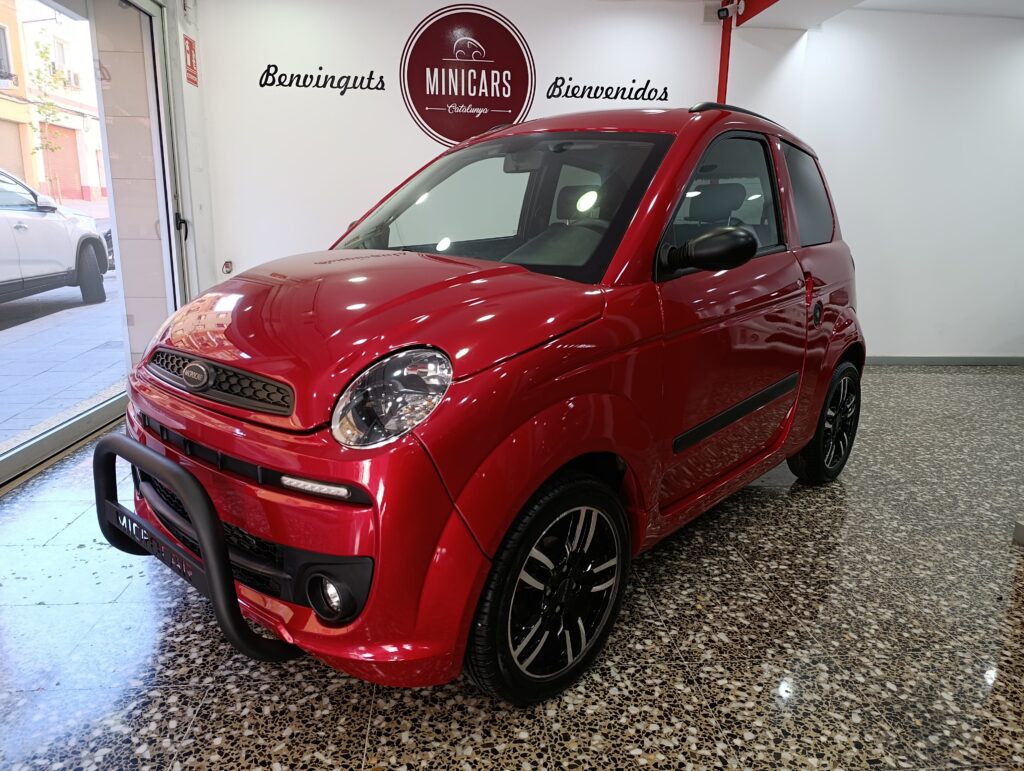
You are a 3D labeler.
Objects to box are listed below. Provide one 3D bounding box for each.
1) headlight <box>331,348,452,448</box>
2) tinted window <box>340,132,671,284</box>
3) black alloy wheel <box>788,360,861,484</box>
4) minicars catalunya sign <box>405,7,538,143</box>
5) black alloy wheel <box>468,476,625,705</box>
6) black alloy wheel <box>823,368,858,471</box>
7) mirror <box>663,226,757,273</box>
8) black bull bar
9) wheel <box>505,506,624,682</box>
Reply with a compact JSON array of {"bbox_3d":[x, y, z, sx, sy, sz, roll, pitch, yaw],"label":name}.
[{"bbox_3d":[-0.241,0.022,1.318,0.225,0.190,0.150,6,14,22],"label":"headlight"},{"bbox_3d":[-0.103,-0.587,2.146,1.180,0.120,0.670,13,58,41],"label":"tinted window"},{"bbox_3d":[1.388,0.154,3.036,0.150,0.548,0.548,13,18,41],"label":"black alloy wheel"},{"bbox_3d":[-0.303,-2.167,4.823,0.961,0.961,0.030,-1,13,-6],"label":"minicars catalunya sign"},{"bbox_3d":[0.083,0.474,1.650,0.150,0.548,0.548,13,18,41],"label":"black alloy wheel"},{"bbox_3d":[1.403,0.157,3.022,0.120,0.412,0.412,13,18,41],"label":"black alloy wheel"},{"bbox_3d":[0.518,-0.347,1.752,0.210,0.125,0.150,13,18,41],"label":"mirror"},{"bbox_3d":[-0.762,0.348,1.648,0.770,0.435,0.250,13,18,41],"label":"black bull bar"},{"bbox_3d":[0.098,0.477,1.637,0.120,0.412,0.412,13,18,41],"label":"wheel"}]

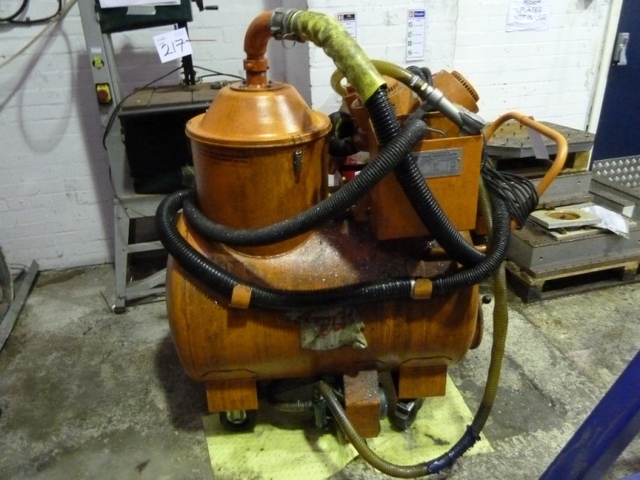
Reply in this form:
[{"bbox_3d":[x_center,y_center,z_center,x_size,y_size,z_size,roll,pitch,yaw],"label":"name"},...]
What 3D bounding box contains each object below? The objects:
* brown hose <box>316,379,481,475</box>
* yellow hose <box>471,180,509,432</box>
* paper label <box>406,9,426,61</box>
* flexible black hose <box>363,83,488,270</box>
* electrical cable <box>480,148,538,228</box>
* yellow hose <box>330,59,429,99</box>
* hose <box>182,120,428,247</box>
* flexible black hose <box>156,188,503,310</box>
[{"bbox_3d":[0.236,0.573,1.457,0.473,0.168,0.275,-3,22,-3],"label":"brown hose"},{"bbox_3d":[0.480,0.197,1.398,0.122,0.683,0.356,-3,22,-3],"label":"yellow hose"},{"bbox_3d":[0.580,-1.228,2.773,0.105,0.280,0.004,-6,22,-11],"label":"paper label"},{"bbox_3d":[0.304,-0.151,1.257,0.401,0.554,0.142,-3,22,-3],"label":"flexible black hose"},{"bbox_3d":[0.602,-0.164,1.467,0.190,0.250,0.180,-3,22,-3],"label":"electrical cable"},{"bbox_3d":[0.165,-0.460,1.339,0.255,0.122,0.276,-3,22,-3],"label":"yellow hose"},{"bbox_3d":[-0.082,-0.187,1.291,0.706,0.323,0.360,-3,22,-3],"label":"hose"},{"bbox_3d":[0.066,-0.008,1.433,1.118,0.284,0.409,-3,22,-3],"label":"flexible black hose"}]

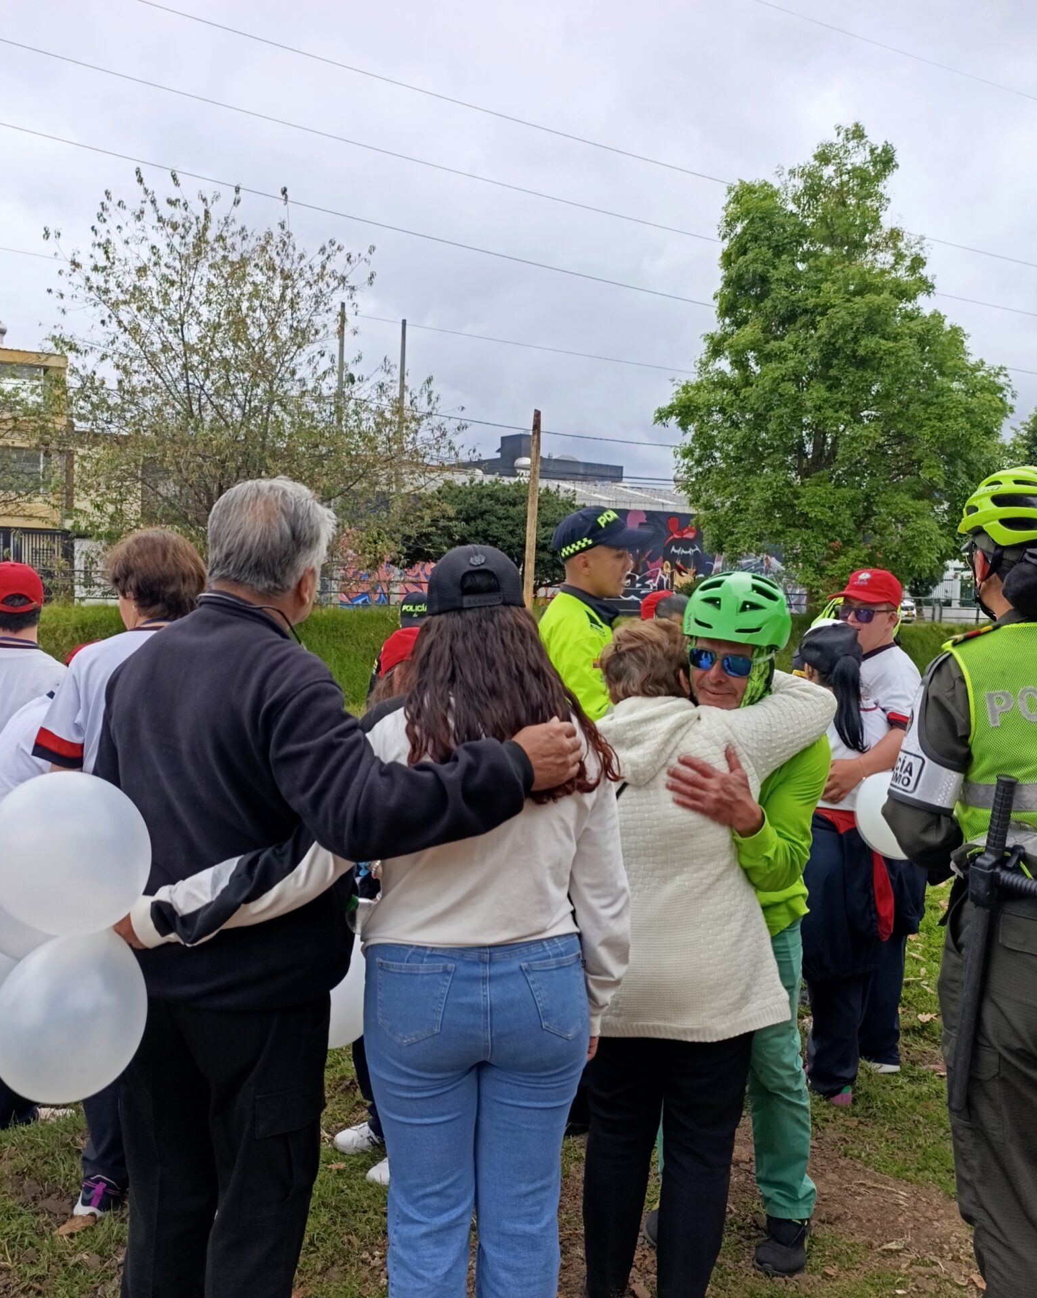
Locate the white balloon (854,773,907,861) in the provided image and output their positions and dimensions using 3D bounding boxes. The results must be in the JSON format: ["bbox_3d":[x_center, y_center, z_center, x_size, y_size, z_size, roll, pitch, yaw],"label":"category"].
[{"bbox_3d":[1.099,0.490,3.350,0.250,0.260,0.250,2,2,0],"label":"white balloon"}]

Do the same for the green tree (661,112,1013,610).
[{"bbox_3d":[9.911,-8.771,36.000,11.000,15.400,10.300,2,2,12],"label":"green tree"}]

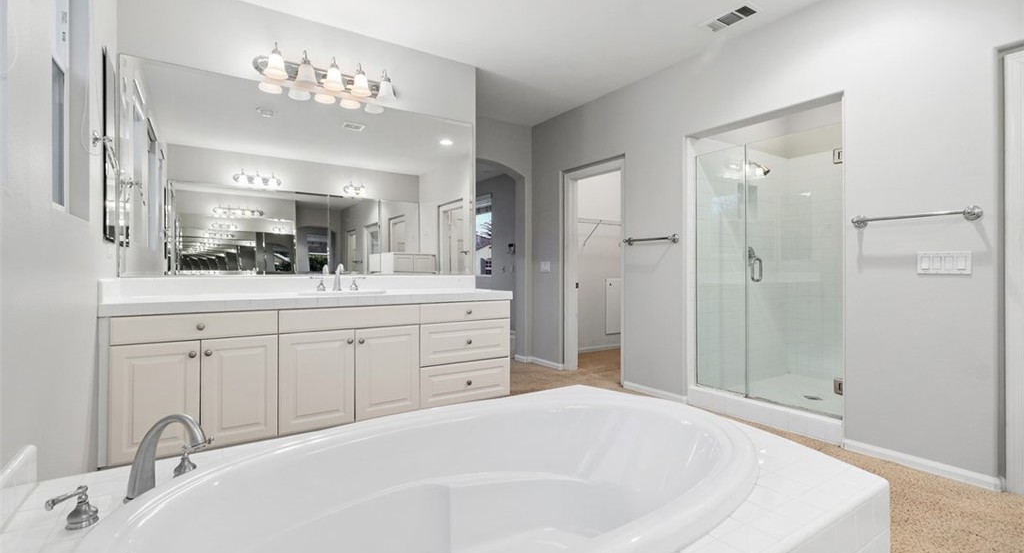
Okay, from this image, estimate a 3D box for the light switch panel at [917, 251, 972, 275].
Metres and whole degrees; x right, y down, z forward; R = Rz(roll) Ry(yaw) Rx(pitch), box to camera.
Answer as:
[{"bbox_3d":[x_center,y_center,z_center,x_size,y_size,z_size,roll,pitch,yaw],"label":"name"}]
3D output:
[{"bbox_3d":[2.214,-0.069,2.339,0.014,0.113,0.211,-1,1,-34],"label":"light switch panel"}]

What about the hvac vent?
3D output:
[{"bbox_3d":[1.436,-1.704,3.002,0.181,0.018,0.352,-1,1,-34],"label":"hvac vent"}]

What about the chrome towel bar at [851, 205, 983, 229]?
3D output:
[{"bbox_3d":[2.116,-0.314,2.413,0.090,0.076,0.539,-1,1,-34],"label":"chrome towel bar"}]

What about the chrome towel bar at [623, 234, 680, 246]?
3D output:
[{"bbox_3d":[1.161,-0.305,3.834,0.090,0.075,0.538,-1,1,-34],"label":"chrome towel bar"}]

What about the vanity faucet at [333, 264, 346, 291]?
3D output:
[{"bbox_3d":[-1.120,0.007,2.960,0.056,0.177,0.140,-1,1,-34],"label":"vanity faucet"}]

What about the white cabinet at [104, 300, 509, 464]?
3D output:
[{"bbox_3d":[-1.079,0.599,2.901,2.227,0.854,0.534,-1,1,-34],"label":"white cabinet"}]

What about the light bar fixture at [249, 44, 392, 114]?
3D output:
[{"bbox_3d":[-1.176,-1.341,3.015,0.930,0.233,0.190,-1,1,-34],"label":"light bar fixture"}]

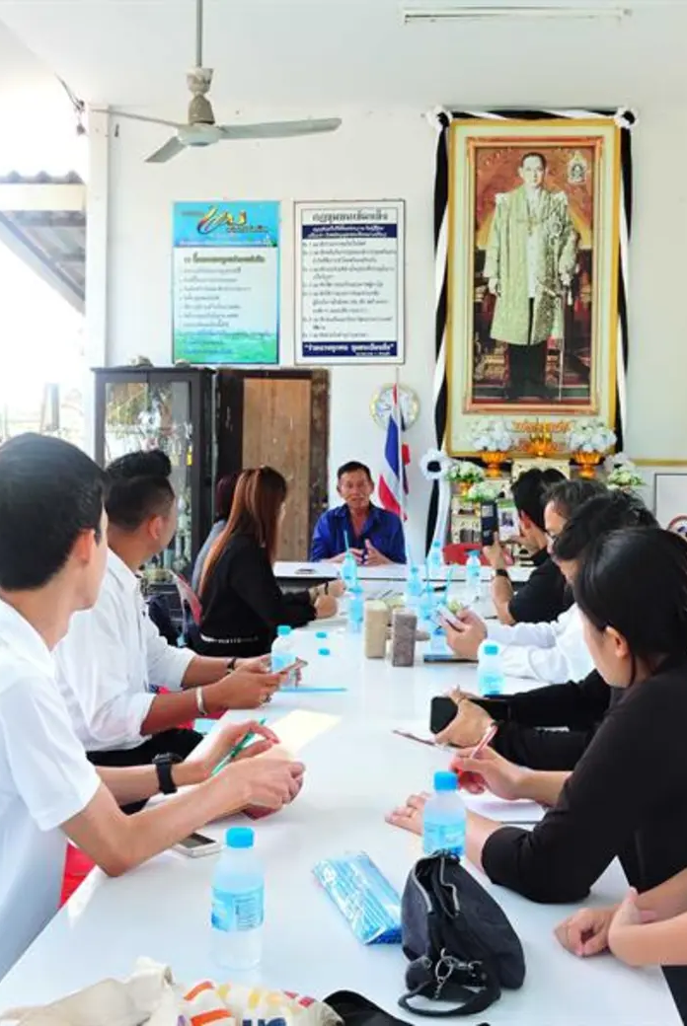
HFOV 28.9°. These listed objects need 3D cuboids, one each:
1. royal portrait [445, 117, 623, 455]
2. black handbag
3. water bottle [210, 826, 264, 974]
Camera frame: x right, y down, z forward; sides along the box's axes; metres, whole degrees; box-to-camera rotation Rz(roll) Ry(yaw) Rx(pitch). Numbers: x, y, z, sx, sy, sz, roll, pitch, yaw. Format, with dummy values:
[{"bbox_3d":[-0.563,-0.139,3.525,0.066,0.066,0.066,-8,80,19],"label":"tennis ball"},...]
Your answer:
[{"bbox_3d":[1.009,-1.198,7.122,0.901,1.774,0.060,1,3,5],"label":"royal portrait"},{"bbox_3d":[0.129,0.432,1.437,0.122,0.114,0.205,0,3,1],"label":"black handbag"},{"bbox_3d":[-0.123,0.445,1.548,0.059,0.157,0.059,0,3,0],"label":"water bottle"}]

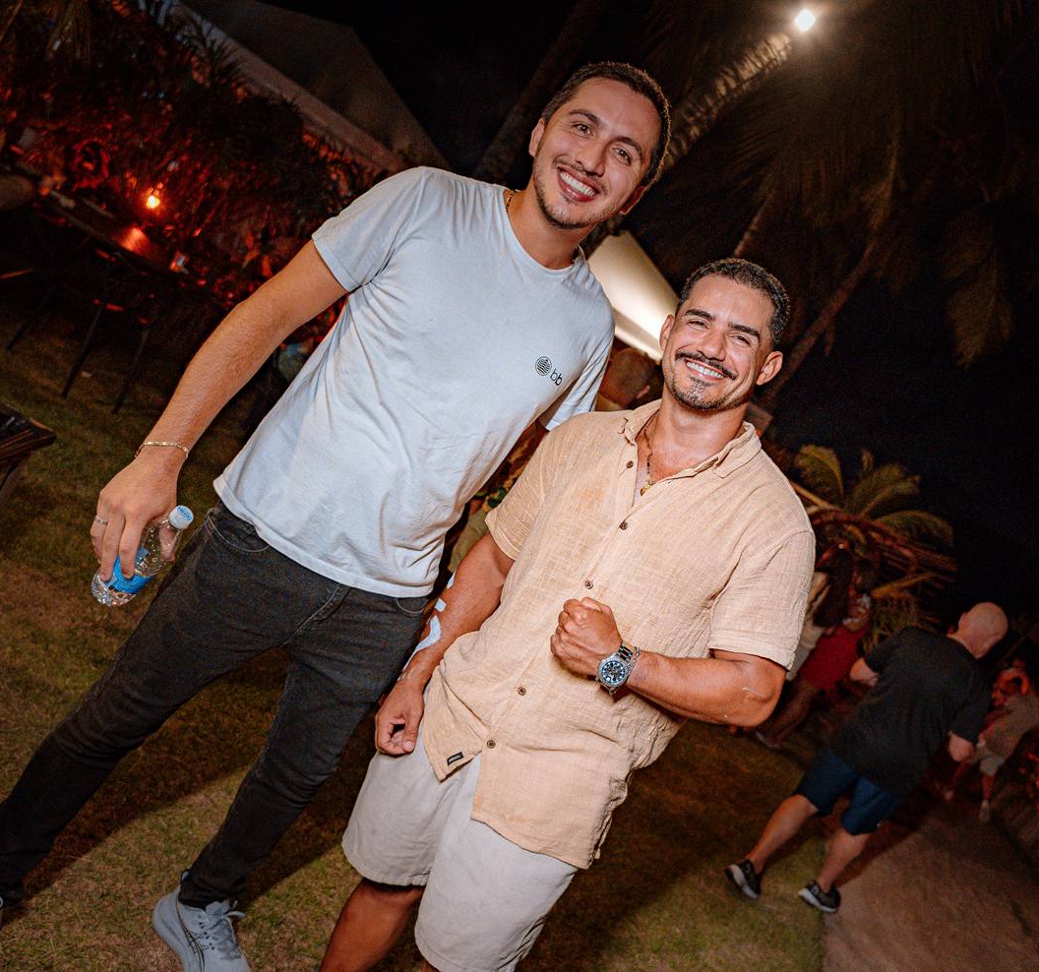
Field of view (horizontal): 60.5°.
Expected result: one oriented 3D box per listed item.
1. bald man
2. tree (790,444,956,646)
[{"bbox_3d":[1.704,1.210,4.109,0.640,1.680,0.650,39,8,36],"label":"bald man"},{"bbox_3d":[3.058,0.877,9.045,2.250,2.600,2.200,36,7,18],"label":"tree"}]

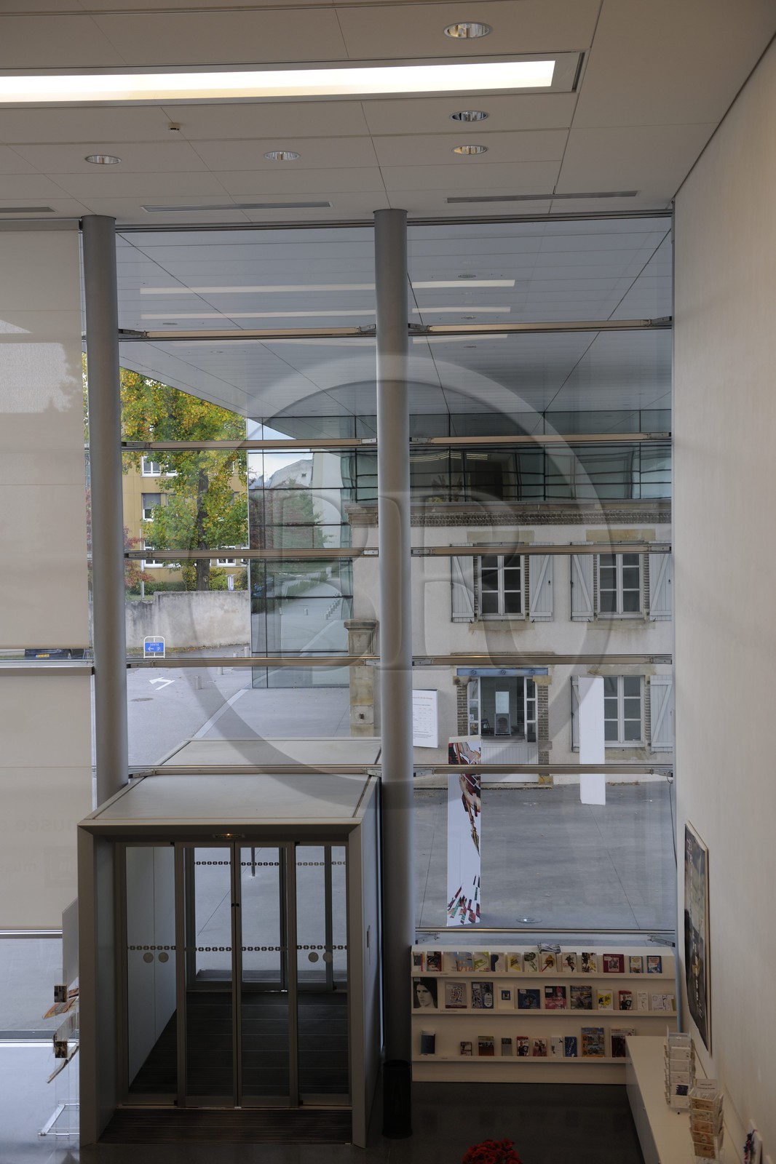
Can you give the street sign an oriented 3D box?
[{"bbox_3d":[-8.478,2.442,52.791,0.780,0.942,0.060,-1,3,3],"label":"street sign"}]

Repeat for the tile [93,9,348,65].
[{"bbox_3d":[-1.021,-3.438,9.158,1.476,0.030,0.936,-1,3,3],"label":"tile"}]

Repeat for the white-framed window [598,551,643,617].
[{"bbox_3d":[4.814,-0.023,30.156,0.916,1.538,0.120,-1,3,4],"label":"white-framed window"}]

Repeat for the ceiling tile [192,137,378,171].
[{"bbox_3d":[-0.842,-3.592,12.169,1.476,0.030,1.048,-1,3,3],"label":"ceiling tile"}]

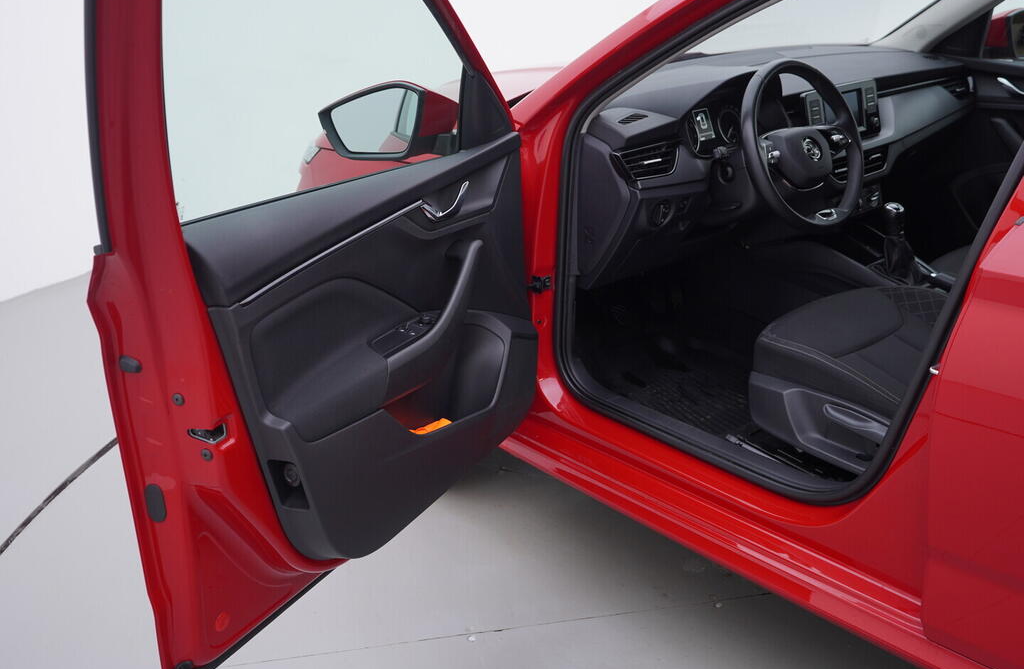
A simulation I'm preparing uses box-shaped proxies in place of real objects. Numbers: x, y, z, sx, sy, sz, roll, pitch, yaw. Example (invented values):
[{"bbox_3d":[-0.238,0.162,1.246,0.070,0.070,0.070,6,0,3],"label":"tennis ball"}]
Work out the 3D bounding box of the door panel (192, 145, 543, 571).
[{"bbox_3d":[-0.153,0.020,1.875,0.145,0.680,0.900,10,24,32],"label":"door panel"}]

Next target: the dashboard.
[{"bbox_3d":[0.673,-0.507,2.675,1.440,0.470,0.560,-18,25,-36],"label":"dashboard"}]

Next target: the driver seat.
[{"bbox_3d":[0.945,-0.196,1.841,0.530,1.000,0.860,-18,25,-36],"label":"driver seat"}]

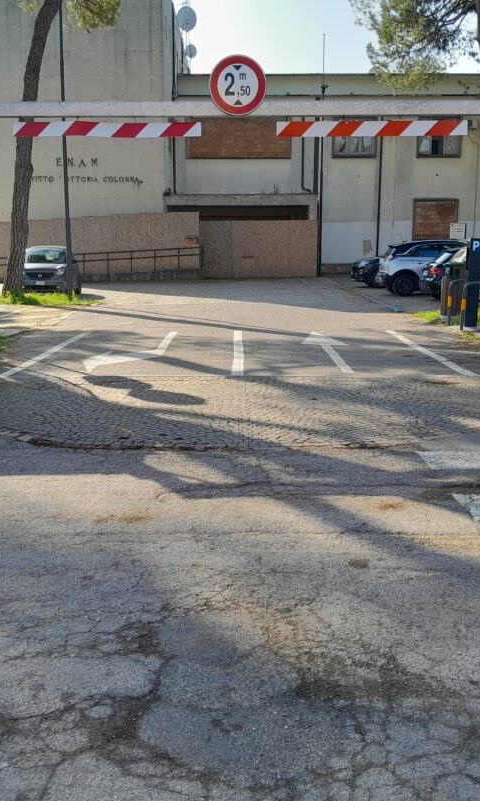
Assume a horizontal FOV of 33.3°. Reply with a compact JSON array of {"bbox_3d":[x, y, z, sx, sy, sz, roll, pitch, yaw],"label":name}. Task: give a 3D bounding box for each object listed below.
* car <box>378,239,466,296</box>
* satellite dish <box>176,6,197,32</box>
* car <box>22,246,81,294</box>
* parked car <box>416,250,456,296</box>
[{"bbox_3d":[6.400,-4.074,24.772,4.220,1.610,1.780,0,10,0],"label":"car"},{"bbox_3d":[-2.933,-21.088,44.400,1.250,1.300,0.450,-6,12,-29],"label":"satellite dish"},{"bbox_3d":[-6.380,-4.317,26.760,1.660,1.550,3.660,-1,10,-4],"label":"car"},{"bbox_3d":[7.200,-3.560,22.527,4.150,1.480,1.780,0,10,-2],"label":"parked car"}]

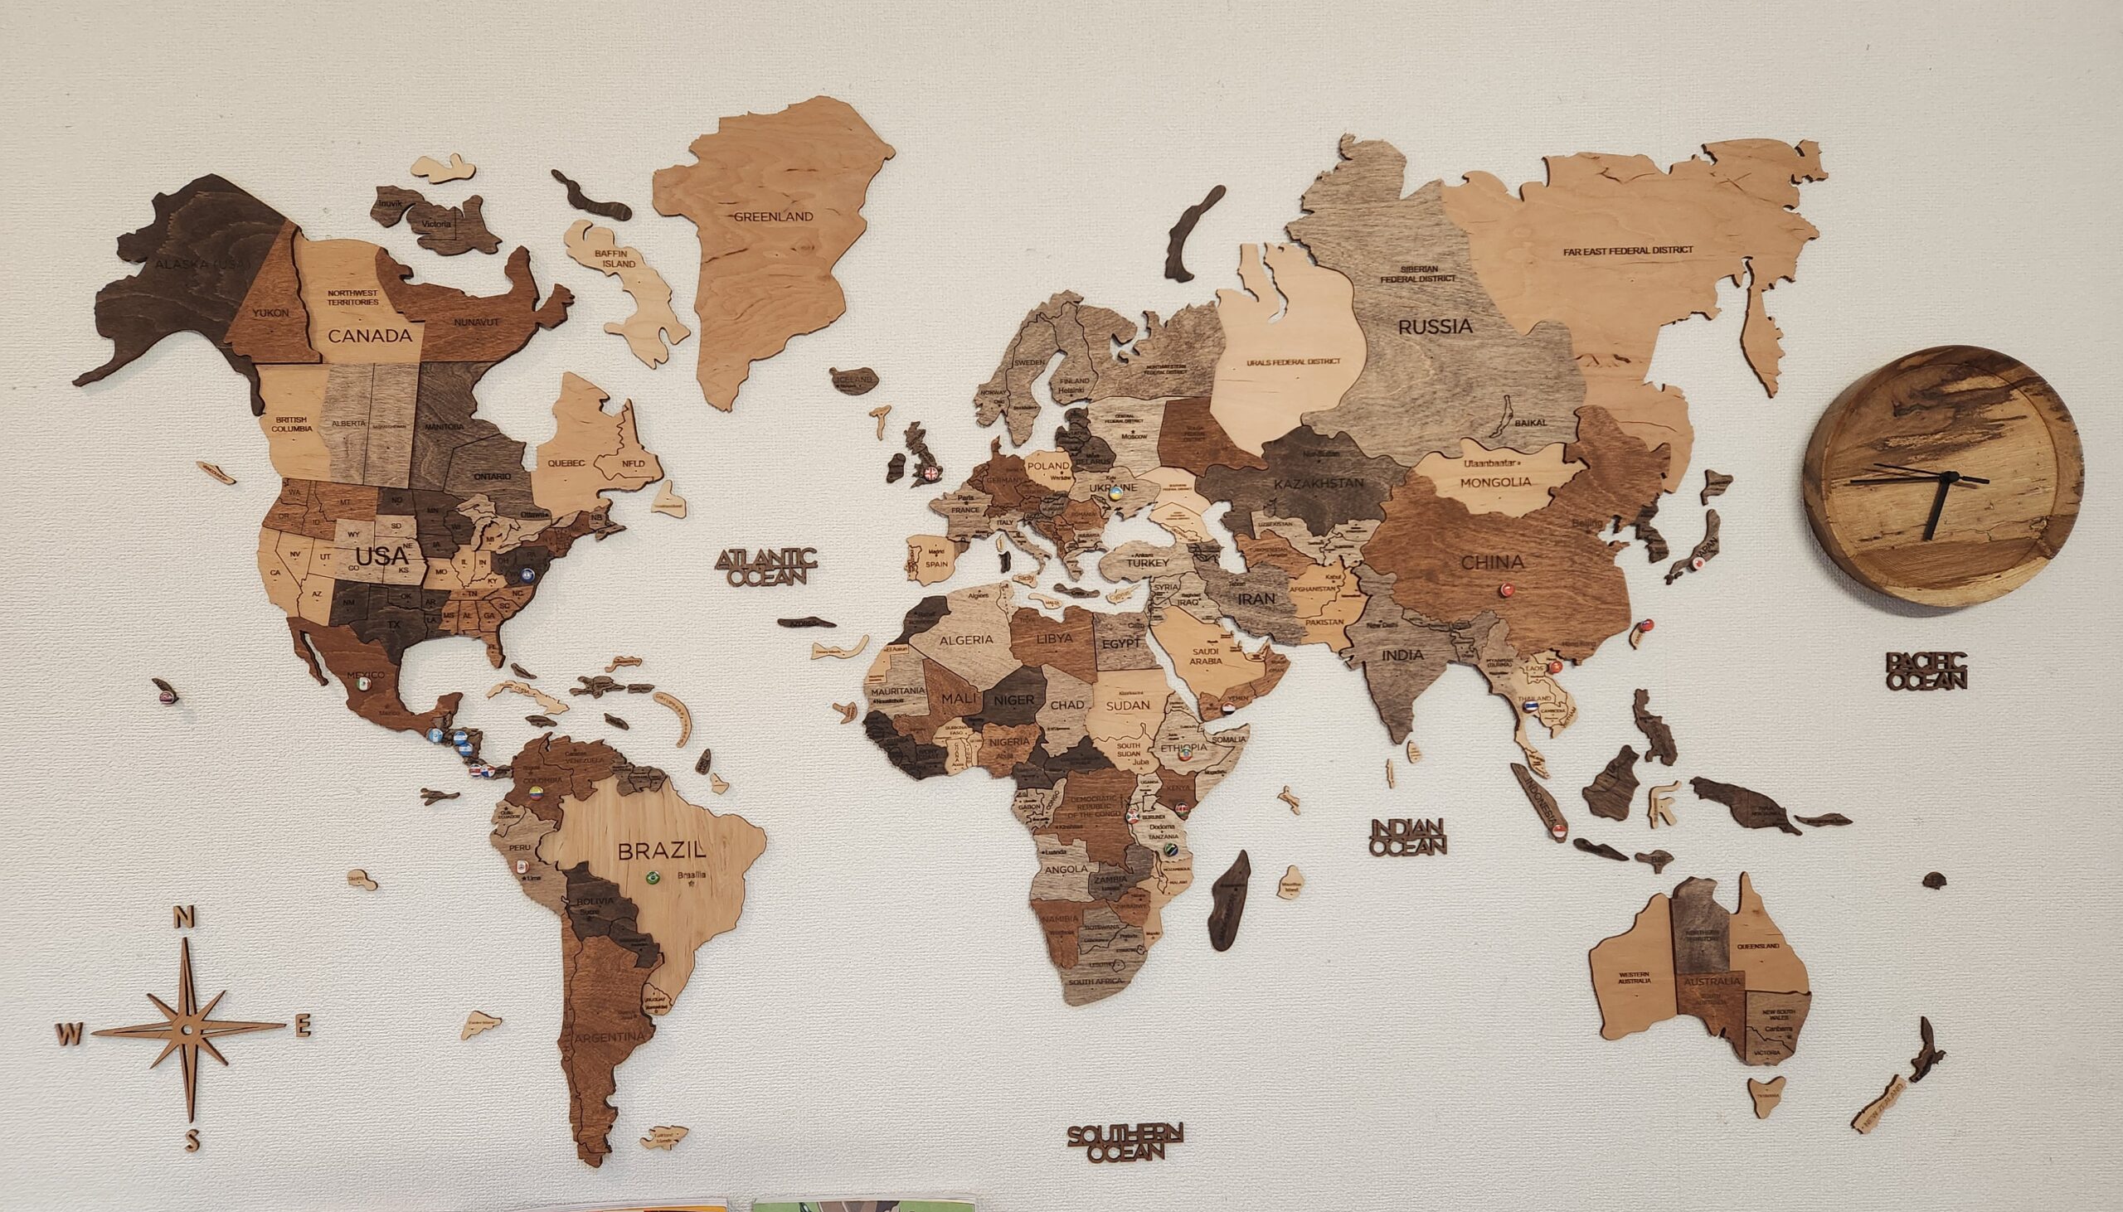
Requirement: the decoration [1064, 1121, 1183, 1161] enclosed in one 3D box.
[{"bbox_3d":[0.051,0.430,1.133,0.092,0.033,0.006,-1,1,-2],"label":"decoration"}]

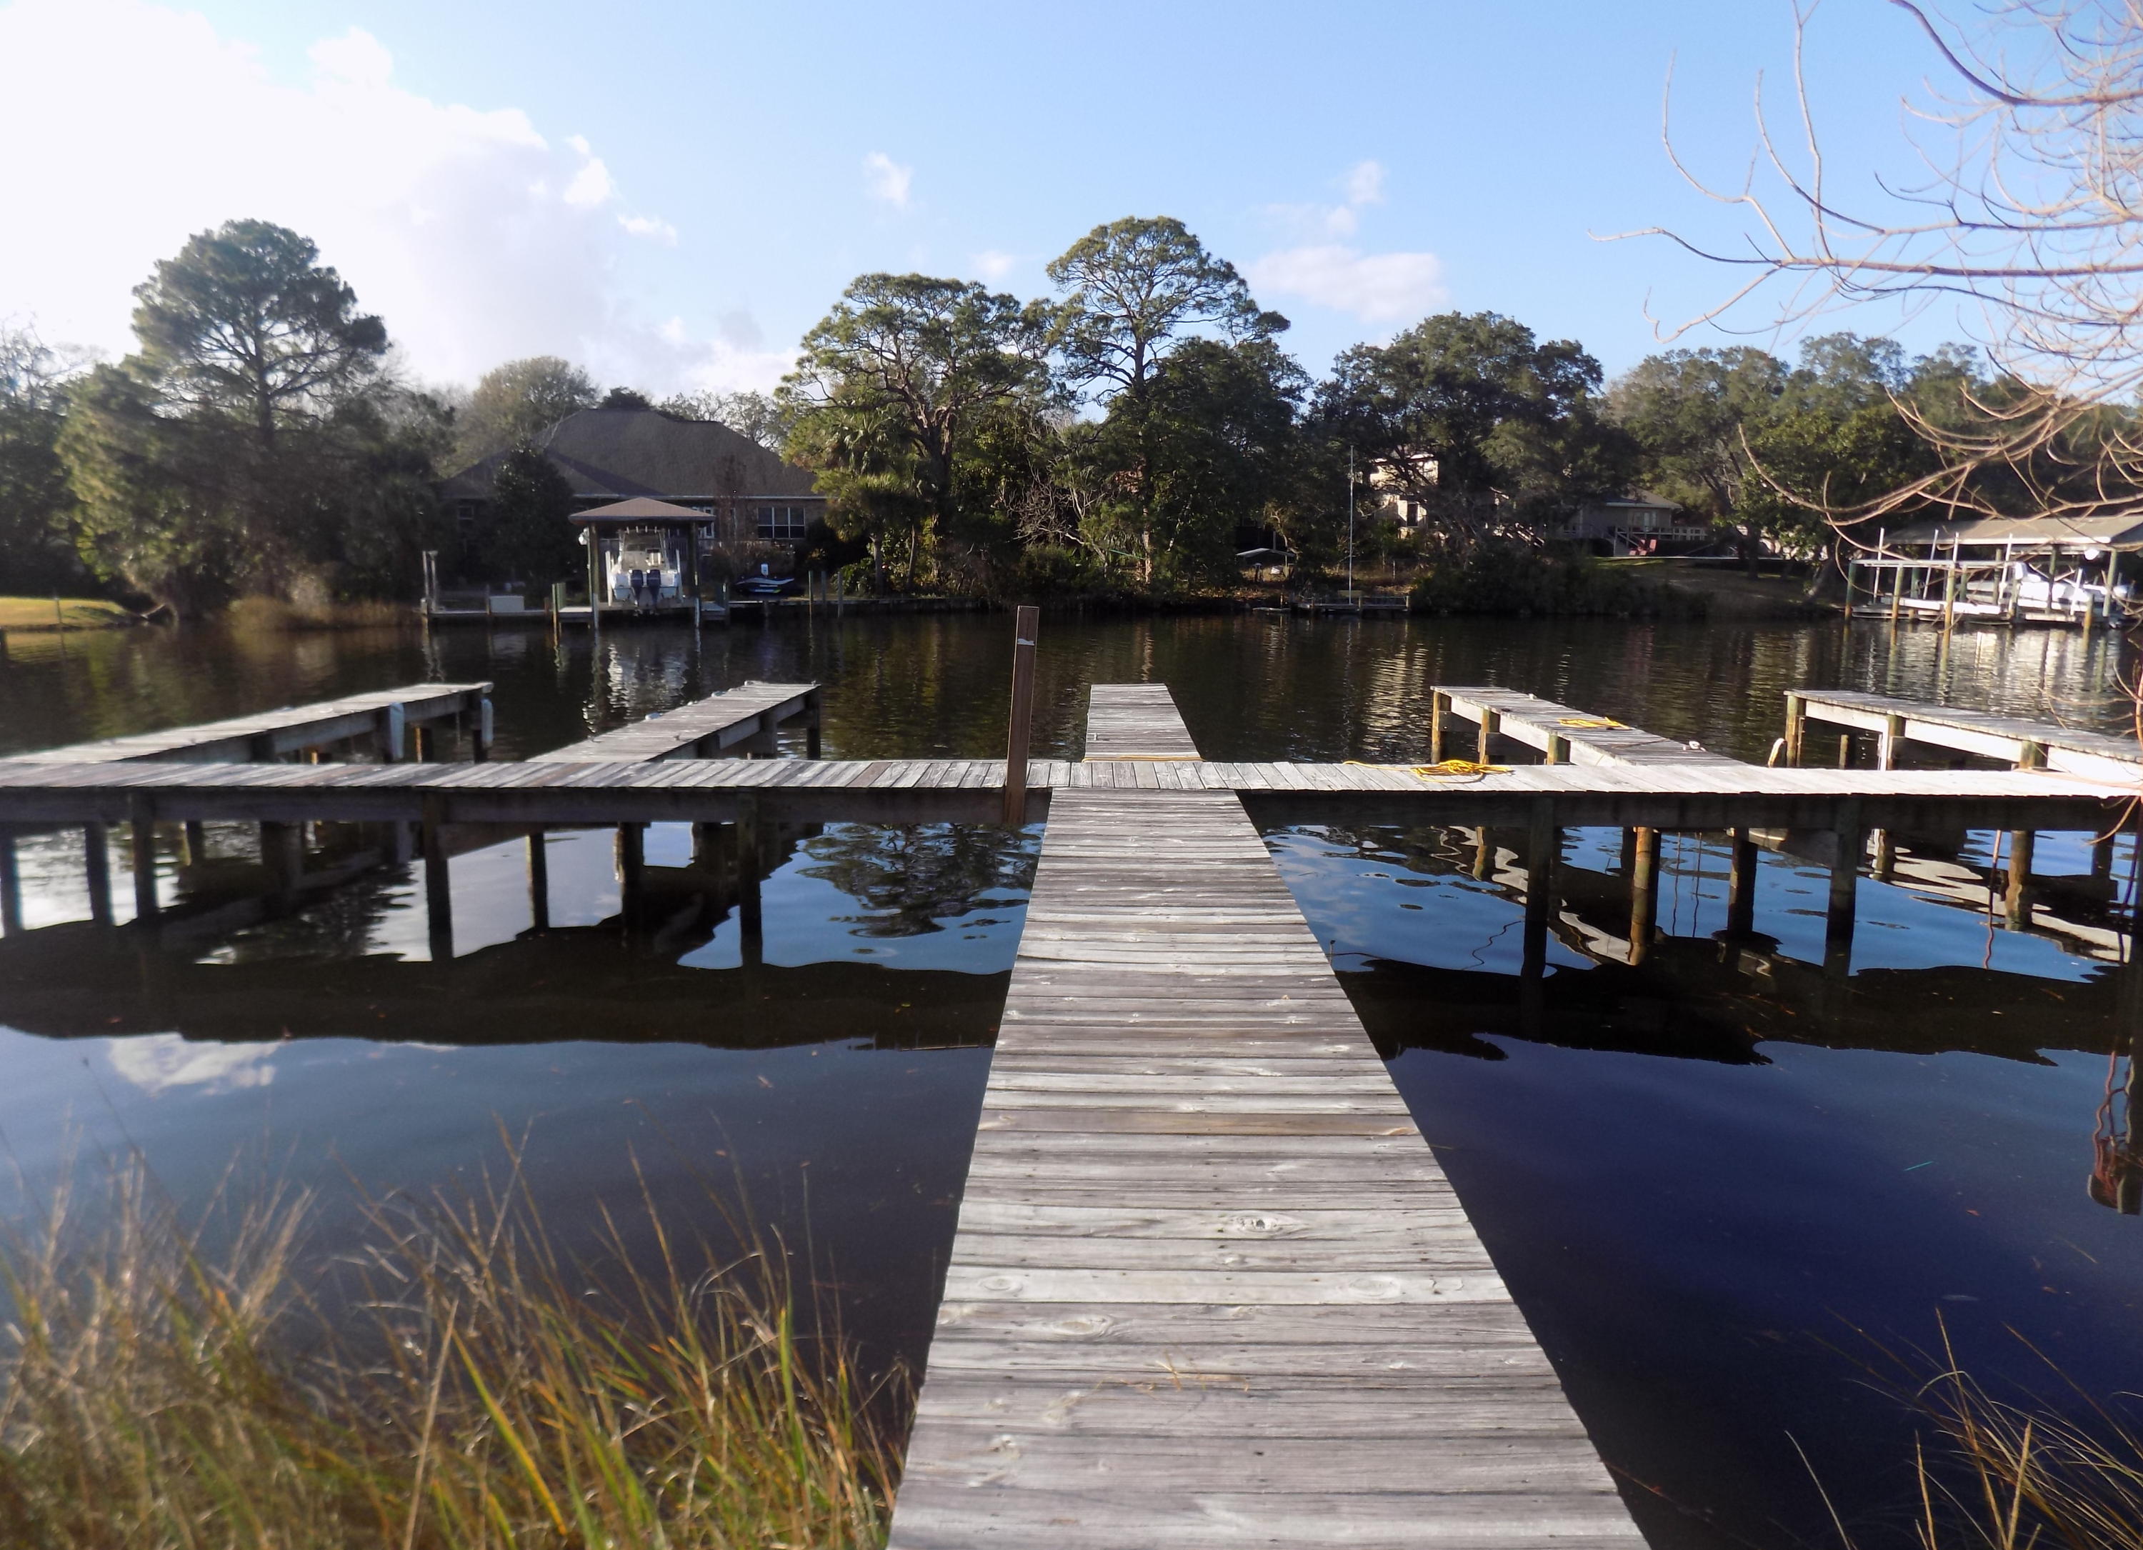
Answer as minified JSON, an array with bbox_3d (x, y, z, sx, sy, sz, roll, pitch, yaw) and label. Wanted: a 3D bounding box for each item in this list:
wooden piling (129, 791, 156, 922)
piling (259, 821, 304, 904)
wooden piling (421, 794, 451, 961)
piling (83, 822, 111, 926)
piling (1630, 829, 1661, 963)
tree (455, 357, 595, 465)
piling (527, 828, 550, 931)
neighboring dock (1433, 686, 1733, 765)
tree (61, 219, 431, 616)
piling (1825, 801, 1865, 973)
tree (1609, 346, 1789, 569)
[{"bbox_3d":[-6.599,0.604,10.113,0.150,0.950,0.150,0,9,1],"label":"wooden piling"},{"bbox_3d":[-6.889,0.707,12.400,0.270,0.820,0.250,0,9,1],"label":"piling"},{"bbox_3d":[-4.486,0.710,10.081,0.150,1.160,0.150,0,9,1],"label":"wooden piling"},{"bbox_3d":[-7.322,0.723,10.700,0.190,0.850,0.190,0,9,1],"label":"piling"},{"bbox_3d":[4.283,0.845,10.650,0.195,1.050,0.195,0,9,1],"label":"piling"},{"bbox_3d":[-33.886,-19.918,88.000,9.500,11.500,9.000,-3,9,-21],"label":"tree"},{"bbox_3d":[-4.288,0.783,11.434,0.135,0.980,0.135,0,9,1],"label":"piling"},{"bbox_3d":[4.782,-0.182,14.134,0.920,0.760,6.460,0,9,2],"label":"neighboring dock"},{"bbox_3d":[-32.428,-13.926,56.000,13.200,15.300,12.000,-5,10,-30],"label":"tree"},{"bbox_3d":[5.307,0.745,9.761,0.165,1.150,0.165,0,9,1],"label":"piling"},{"bbox_3d":[32.230,-16.265,73.000,9.200,11.600,8.500,4,10,24],"label":"tree"}]

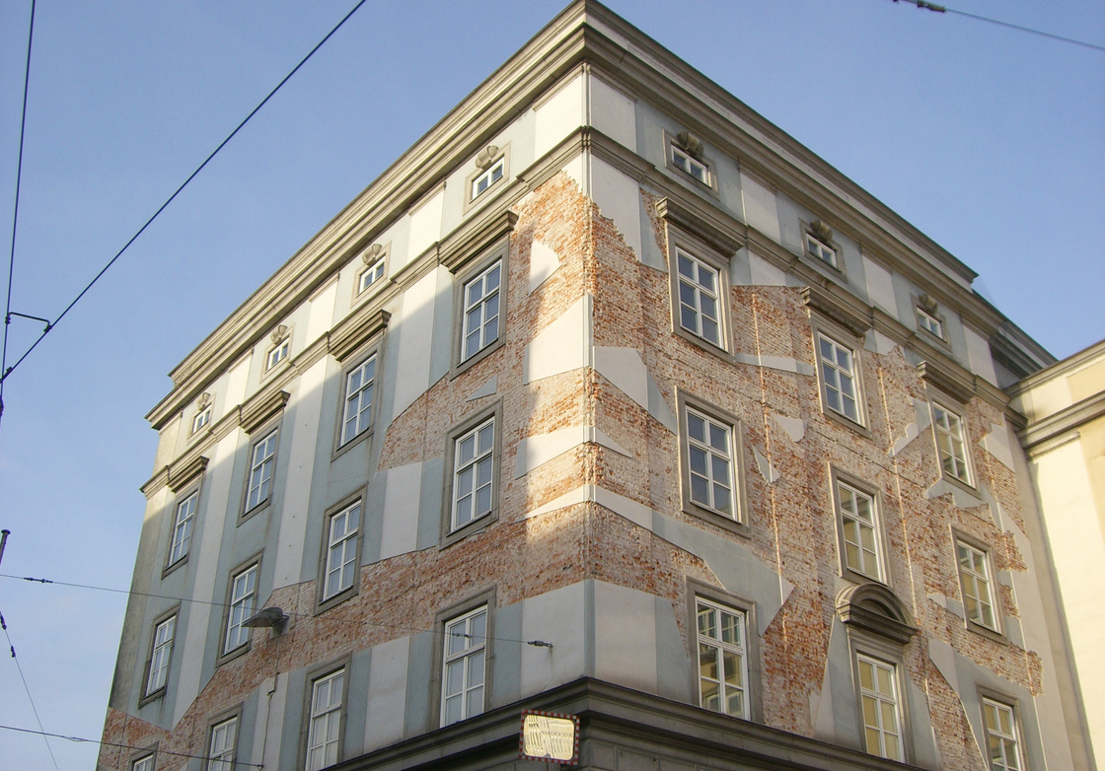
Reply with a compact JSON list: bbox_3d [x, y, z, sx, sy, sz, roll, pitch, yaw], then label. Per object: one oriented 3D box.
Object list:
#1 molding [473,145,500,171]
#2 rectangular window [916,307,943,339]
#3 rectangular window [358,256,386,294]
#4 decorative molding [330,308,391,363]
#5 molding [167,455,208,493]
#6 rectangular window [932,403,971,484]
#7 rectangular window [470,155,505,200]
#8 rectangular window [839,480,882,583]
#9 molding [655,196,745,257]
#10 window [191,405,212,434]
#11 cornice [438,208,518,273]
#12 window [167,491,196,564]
[{"bbox_3d":[-1.471,-5.036,26.834,0.260,0.450,0.650,25,-40,-33],"label":"molding"},{"bbox_3d":[9.840,-1.604,31.599,1.092,0.588,0.126,25,-39,-34],"label":"rectangular window"},{"bbox_3d":[-4.499,-2.753,30.560,0.150,0.550,1.170,22,-36,-32],"label":"rectangular window"},{"bbox_3d":[-4.599,-1.158,28.956,0.294,0.378,2.457,24,-38,-33],"label":"decorative molding"},{"bbox_3d":[-10.941,2.765,36.285,0.300,0.370,2.520,22,-36,-32],"label":"molding"},{"bbox_3d":[10.039,1.498,30.538,1.290,1.980,0.160,25,-38,-36],"label":"rectangular window"},{"bbox_3d":[-1.393,-4.546,26.594,0.150,0.620,1.080,25,-40,-33],"label":"rectangular window"},{"bbox_3d":[6.213,2.978,24.643,1.190,2.000,0.150,25,-40,-33],"label":"rectangular window"},{"bbox_3d":[3.069,-3.222,25.111,2.436,0.280,0.308,25,-38,-36],"label":"molding"},{"bbox_3d":[-10.241,0.996,35.536,0.150,0.600,1.060,25,-40,-33],"label":"window"},{"bbox_3d":[-1.554,-2.957,25.577,0.308,0.280,2.436,22,-36,-32],"label":"cornice"},{"bbox_3d":[-10.211,3.988,33.565,0.150,2.000,1.190,25,-40,-33],"label":"window"}]

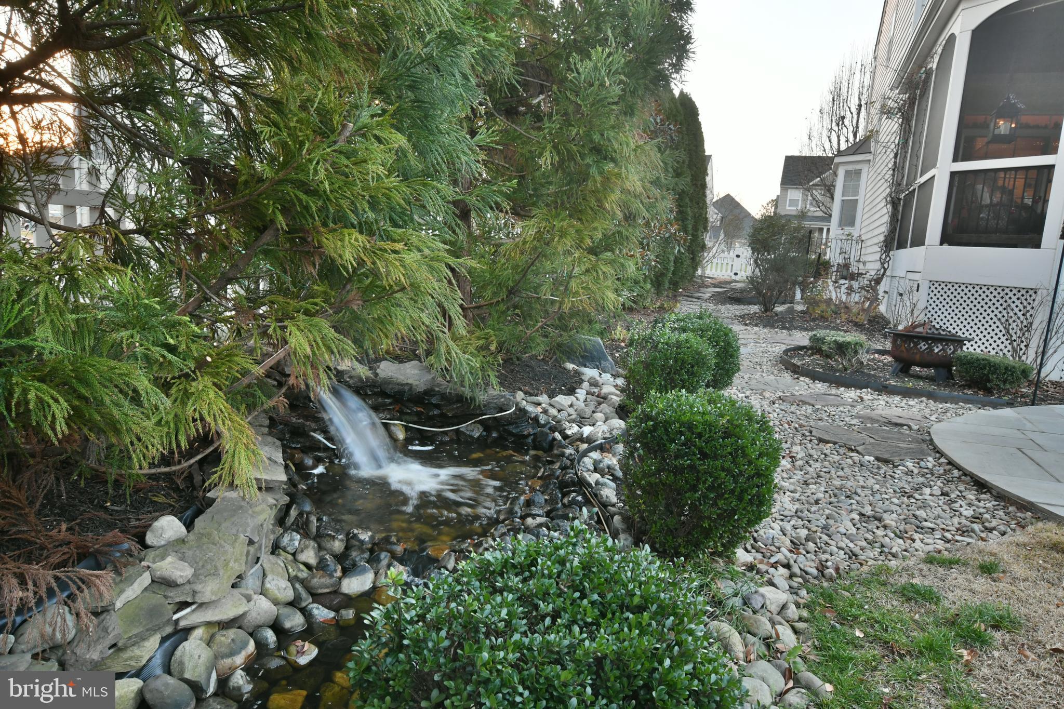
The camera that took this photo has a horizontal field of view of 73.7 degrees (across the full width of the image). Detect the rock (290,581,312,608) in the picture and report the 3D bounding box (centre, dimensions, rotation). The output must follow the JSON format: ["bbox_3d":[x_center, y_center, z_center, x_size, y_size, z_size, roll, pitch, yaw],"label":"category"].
[{"bbox_3d":[-0.858,0.890,2.632,0.081,0.077,0.109,-1,10,-30],"label":"rock"}]

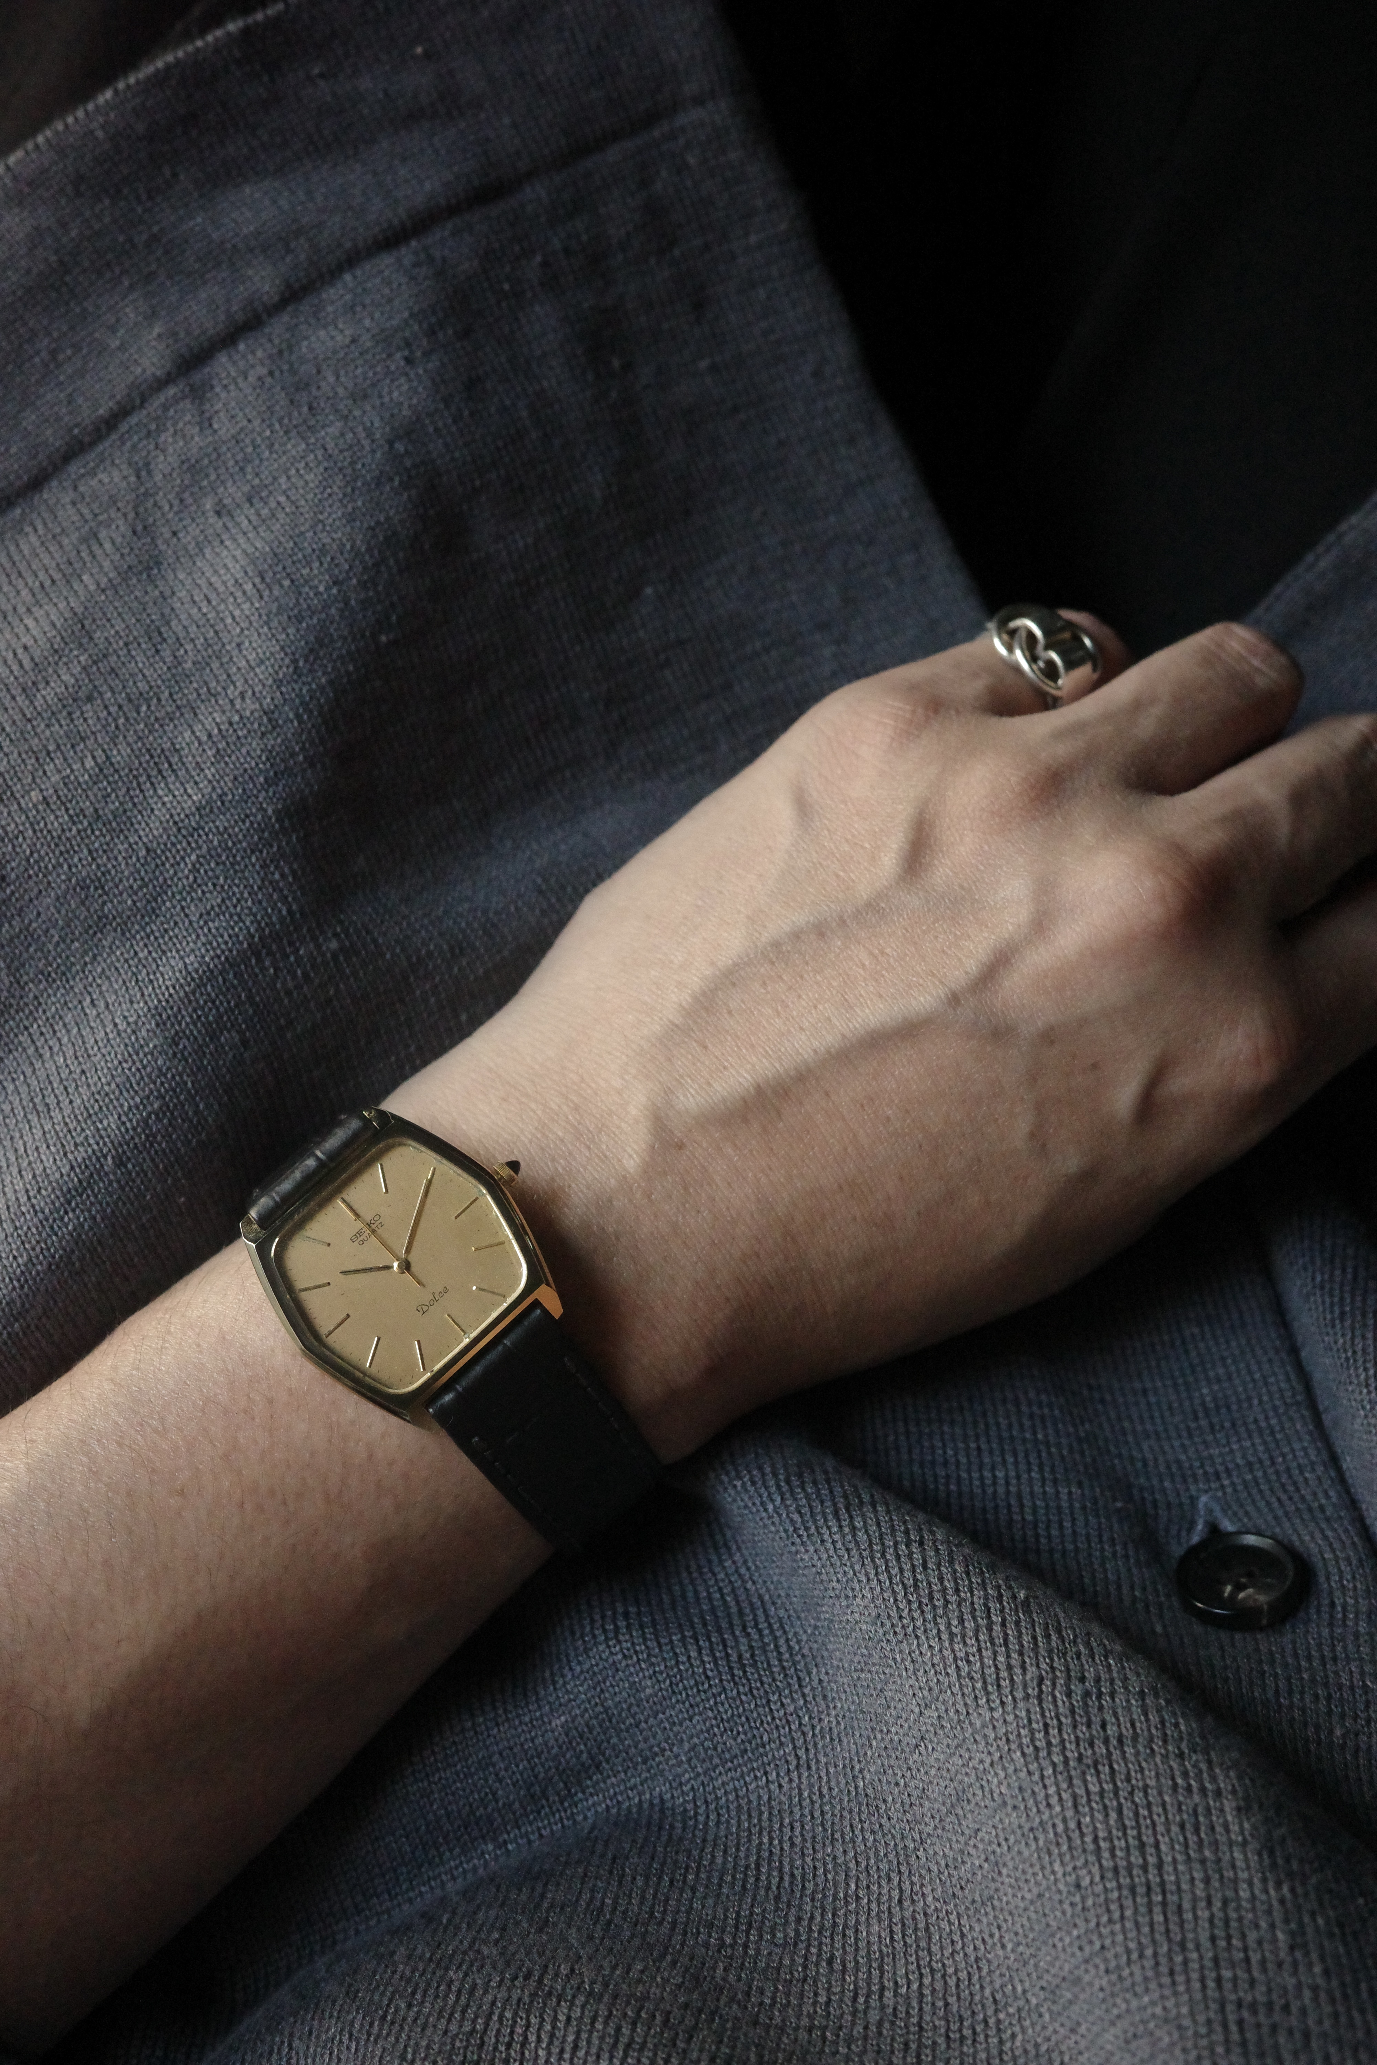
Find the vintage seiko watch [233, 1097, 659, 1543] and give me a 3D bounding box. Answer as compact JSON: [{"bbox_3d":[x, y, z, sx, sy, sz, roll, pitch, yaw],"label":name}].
[{"bbox_3d":[-0.029,0.037,0.300,0.035,0.047,0.063,-43,79,-9],"label":"vintage seiko watch"}]

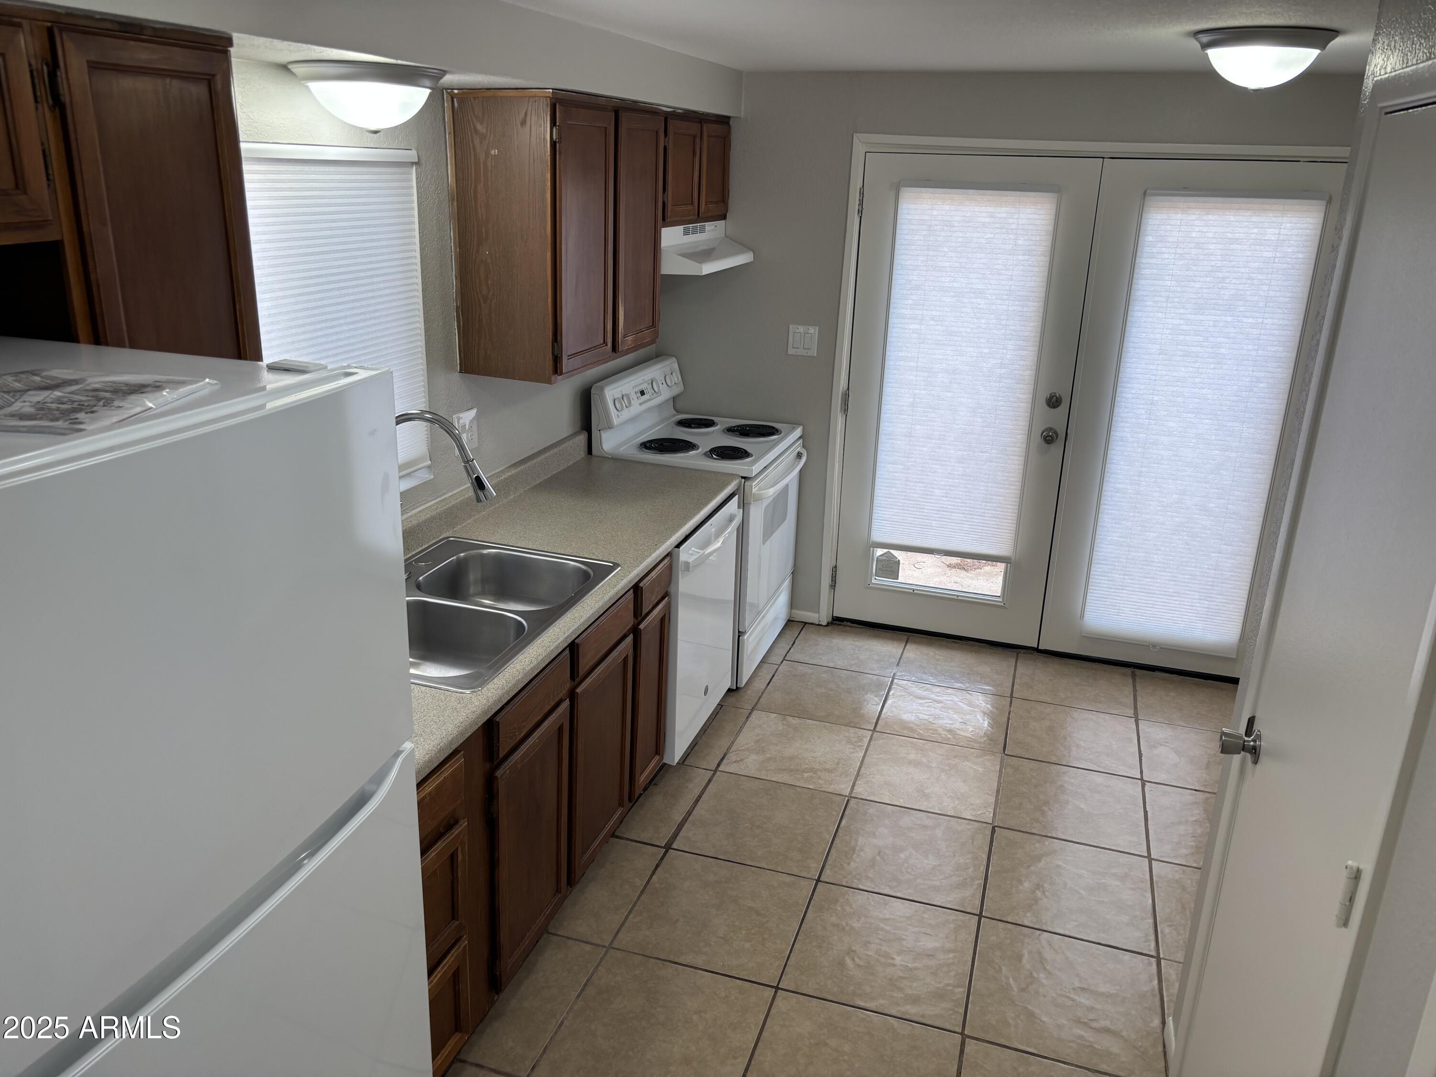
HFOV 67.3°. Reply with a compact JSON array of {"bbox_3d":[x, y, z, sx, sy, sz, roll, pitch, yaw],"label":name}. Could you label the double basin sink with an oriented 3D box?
[{"bbox_3d":[-0.652,0.243,2.731,0.558,0.190,0.818,8,20,16],"label":"double basin sink"}]

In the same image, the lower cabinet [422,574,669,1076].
[{"bbox_3d":[-0.708,0.632,2.794,0.647,0.876,1.650,8,20,16],"label":"lower cabinet"}]

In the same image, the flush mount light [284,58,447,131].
[{"bbox_3d":[-0.779,-0.984,2.420,0.335,0.132,0.335,8,20,16],"label":"flush mount light"}]

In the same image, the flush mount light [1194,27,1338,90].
[{"bbox_3d":[1.393,-1.220,2.772,0.335,0.132,0.335,8,20,16],"label":"flush mount light"}]

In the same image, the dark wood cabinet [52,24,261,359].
[{"bbox_3d":[-1.038,-0.426,1.814,0.334,0.800,0.377,8,20,16],"label":"dark wood cabinet"}]

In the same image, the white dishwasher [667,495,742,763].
[{"bbox_3d":[-0.317,0.298,3.796,0.630,0.858,0.610,8,20,16],"label":"white dishwasher"}]

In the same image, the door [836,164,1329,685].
[{"bbox_3d":[1.417,-0.468,4.357,1.807,2.010,0.060,8,20,16],"label":"door"}]

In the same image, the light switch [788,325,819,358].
[{"bbox_3d":[0.364,-0.837,4.569,0.120,0.120,0.012,8,20,16],"label":"light switch"}]

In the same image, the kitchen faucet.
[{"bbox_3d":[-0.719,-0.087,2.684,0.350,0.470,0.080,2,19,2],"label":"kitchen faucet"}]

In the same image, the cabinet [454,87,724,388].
[{"bbox_3d":[-0.352,-1.105,3.815,0.334,0.800,1.640,8,20,16],"label":"cabinet"}]

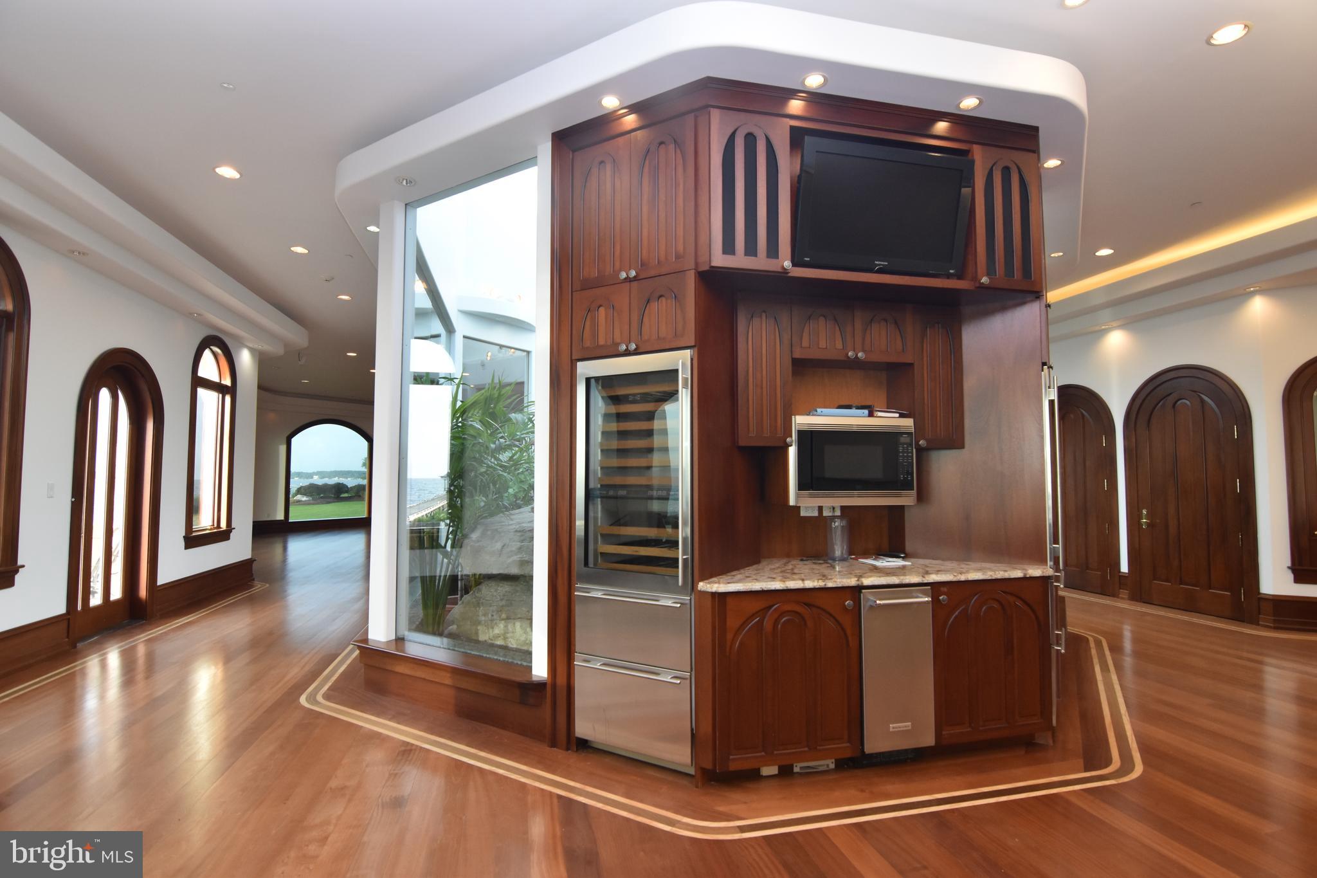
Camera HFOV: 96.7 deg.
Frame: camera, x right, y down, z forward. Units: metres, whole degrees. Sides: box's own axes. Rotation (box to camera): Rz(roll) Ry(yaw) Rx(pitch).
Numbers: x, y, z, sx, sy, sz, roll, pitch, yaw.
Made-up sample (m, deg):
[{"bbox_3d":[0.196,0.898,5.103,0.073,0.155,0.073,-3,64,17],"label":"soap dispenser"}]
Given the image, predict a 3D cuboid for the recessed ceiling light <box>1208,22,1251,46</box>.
[{"bbox_3d":[2.700,-1.919,2.776,0.155,0.040,0.155,0,-4,0],"label":"recessed ceiling light"}]

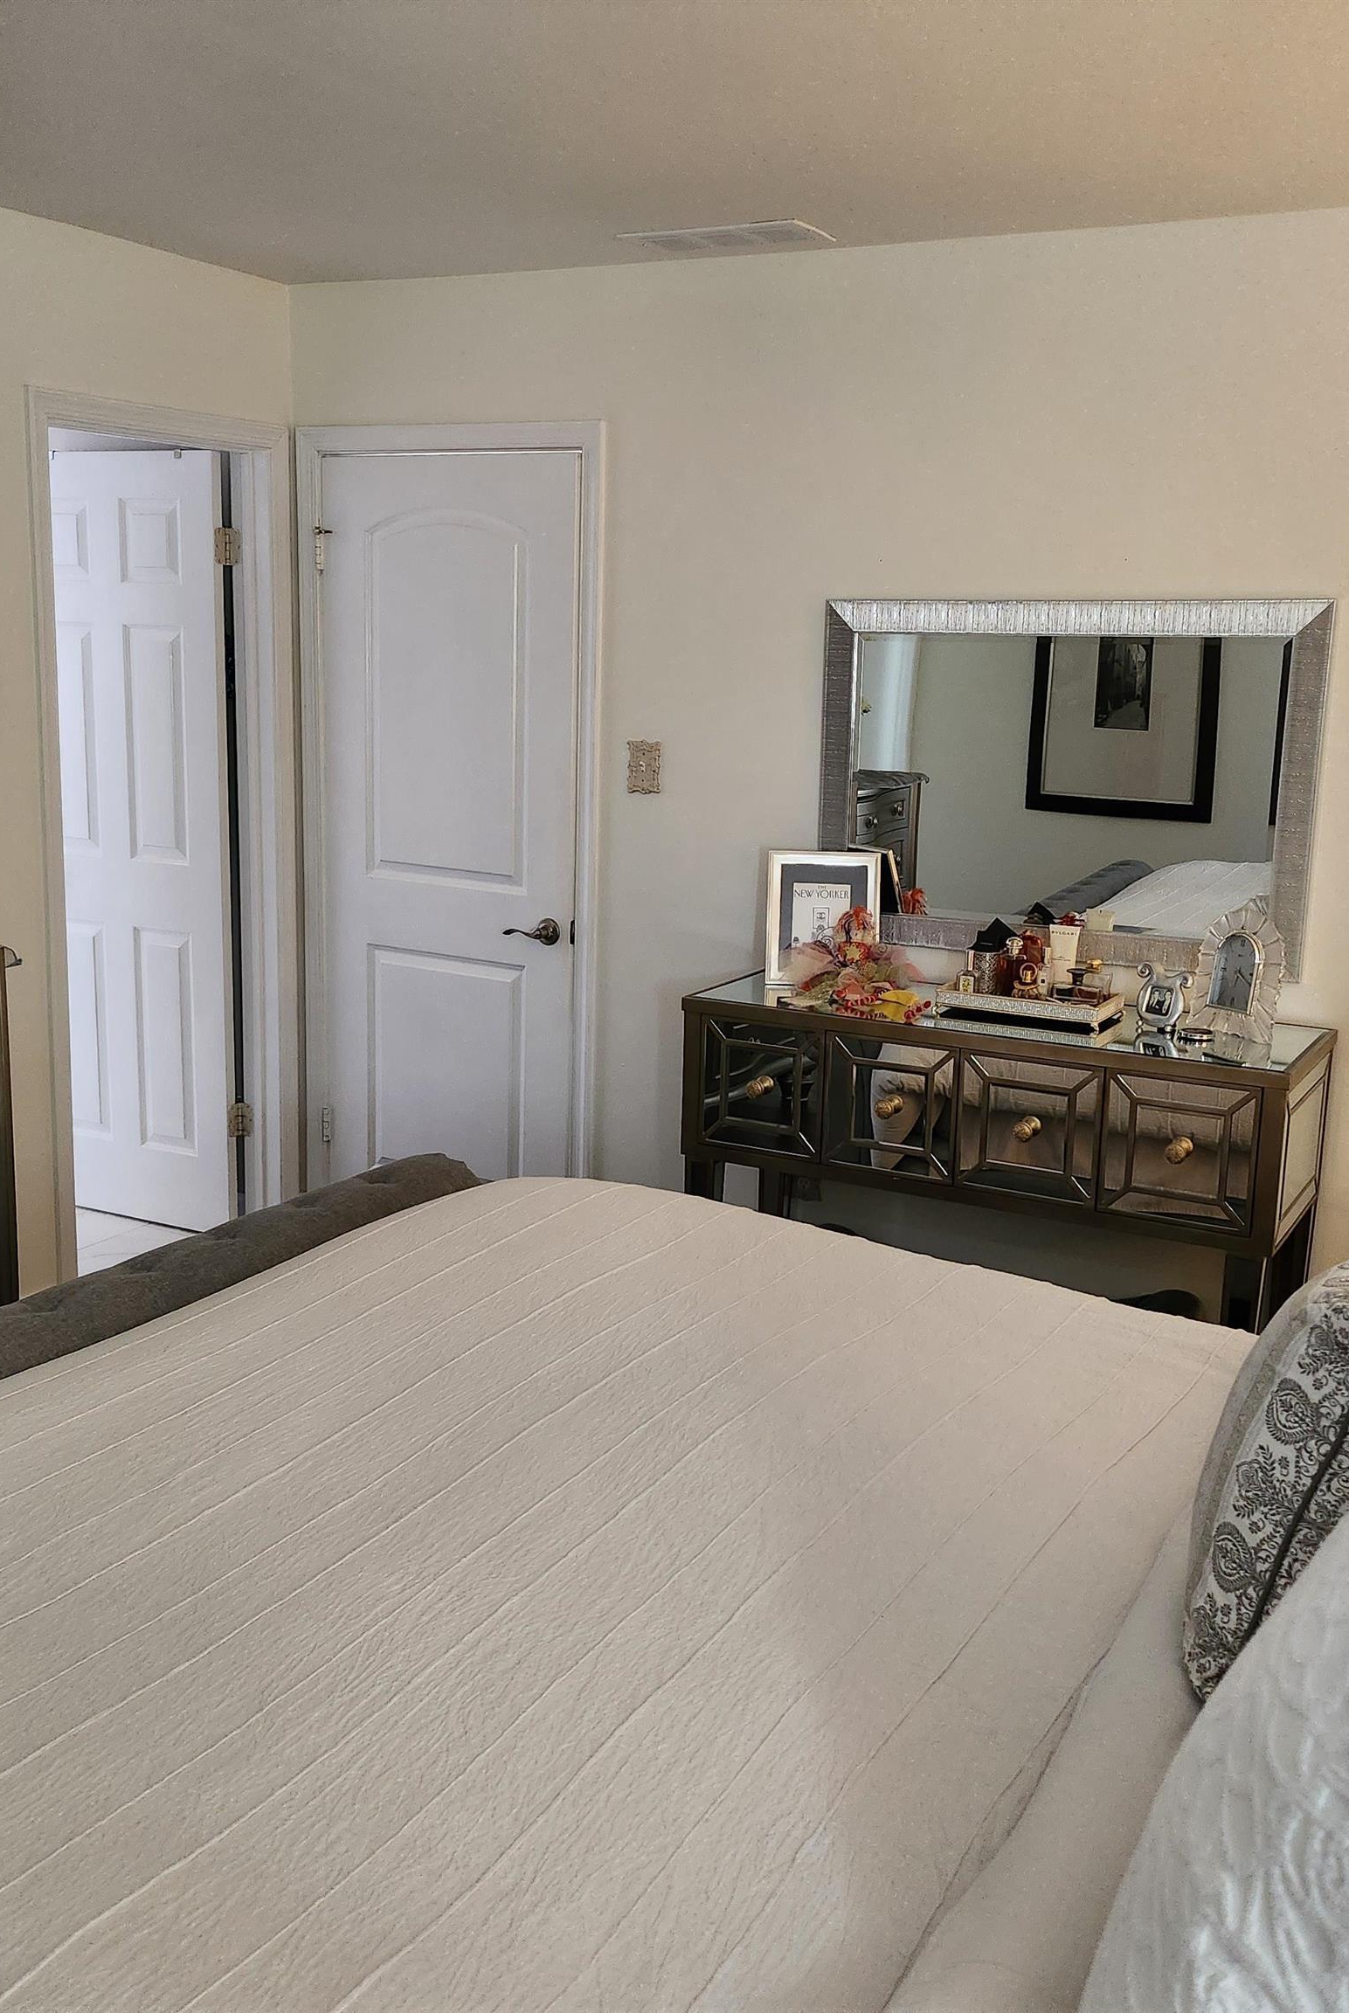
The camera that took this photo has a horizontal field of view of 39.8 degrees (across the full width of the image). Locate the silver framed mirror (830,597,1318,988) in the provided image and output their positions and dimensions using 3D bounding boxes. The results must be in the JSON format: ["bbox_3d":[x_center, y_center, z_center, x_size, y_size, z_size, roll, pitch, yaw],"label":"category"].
[{"bbox_3d":[0.794,-0.475,3.901,1.065,0.750,0.040,7,13,28],"label":"silver framed mirror"}]

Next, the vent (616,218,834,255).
[{"bbox_3d":[0.107,-1.620,3.946,0.420,0.018,0.205,8,13,28],"label":"vent"}]

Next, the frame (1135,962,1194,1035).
[{"bbox_3d":[0.950,-0.018,3.646,0.095,0.128,0.045,12,15,40],"label":"frame"}]

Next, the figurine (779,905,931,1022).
[{"bbox_3d":[0.364,-0.095,3.773,0.260,0.190,0.170,3,12,8],"label":"figurine"}]

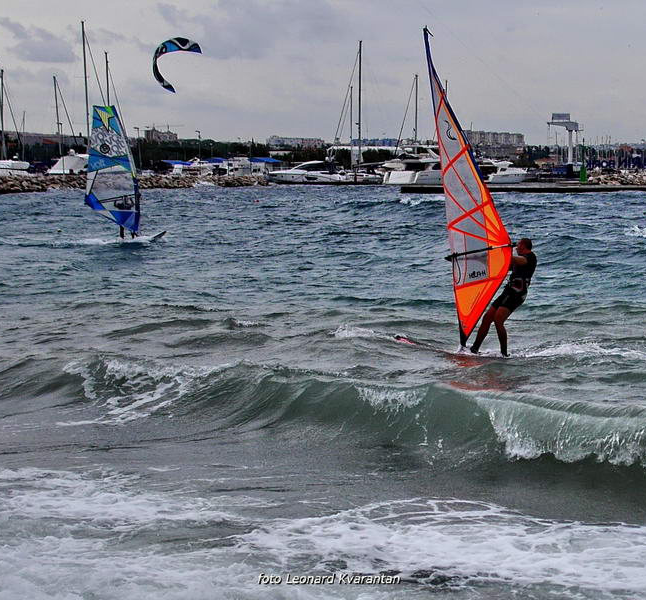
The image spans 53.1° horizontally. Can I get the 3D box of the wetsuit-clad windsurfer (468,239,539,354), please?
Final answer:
[{"bbox_3d":[2.574,-0.057,9.300,0.780,1.660,0.600,-4,12,-16],"label":"wetsuit-clad windsurfer"}]

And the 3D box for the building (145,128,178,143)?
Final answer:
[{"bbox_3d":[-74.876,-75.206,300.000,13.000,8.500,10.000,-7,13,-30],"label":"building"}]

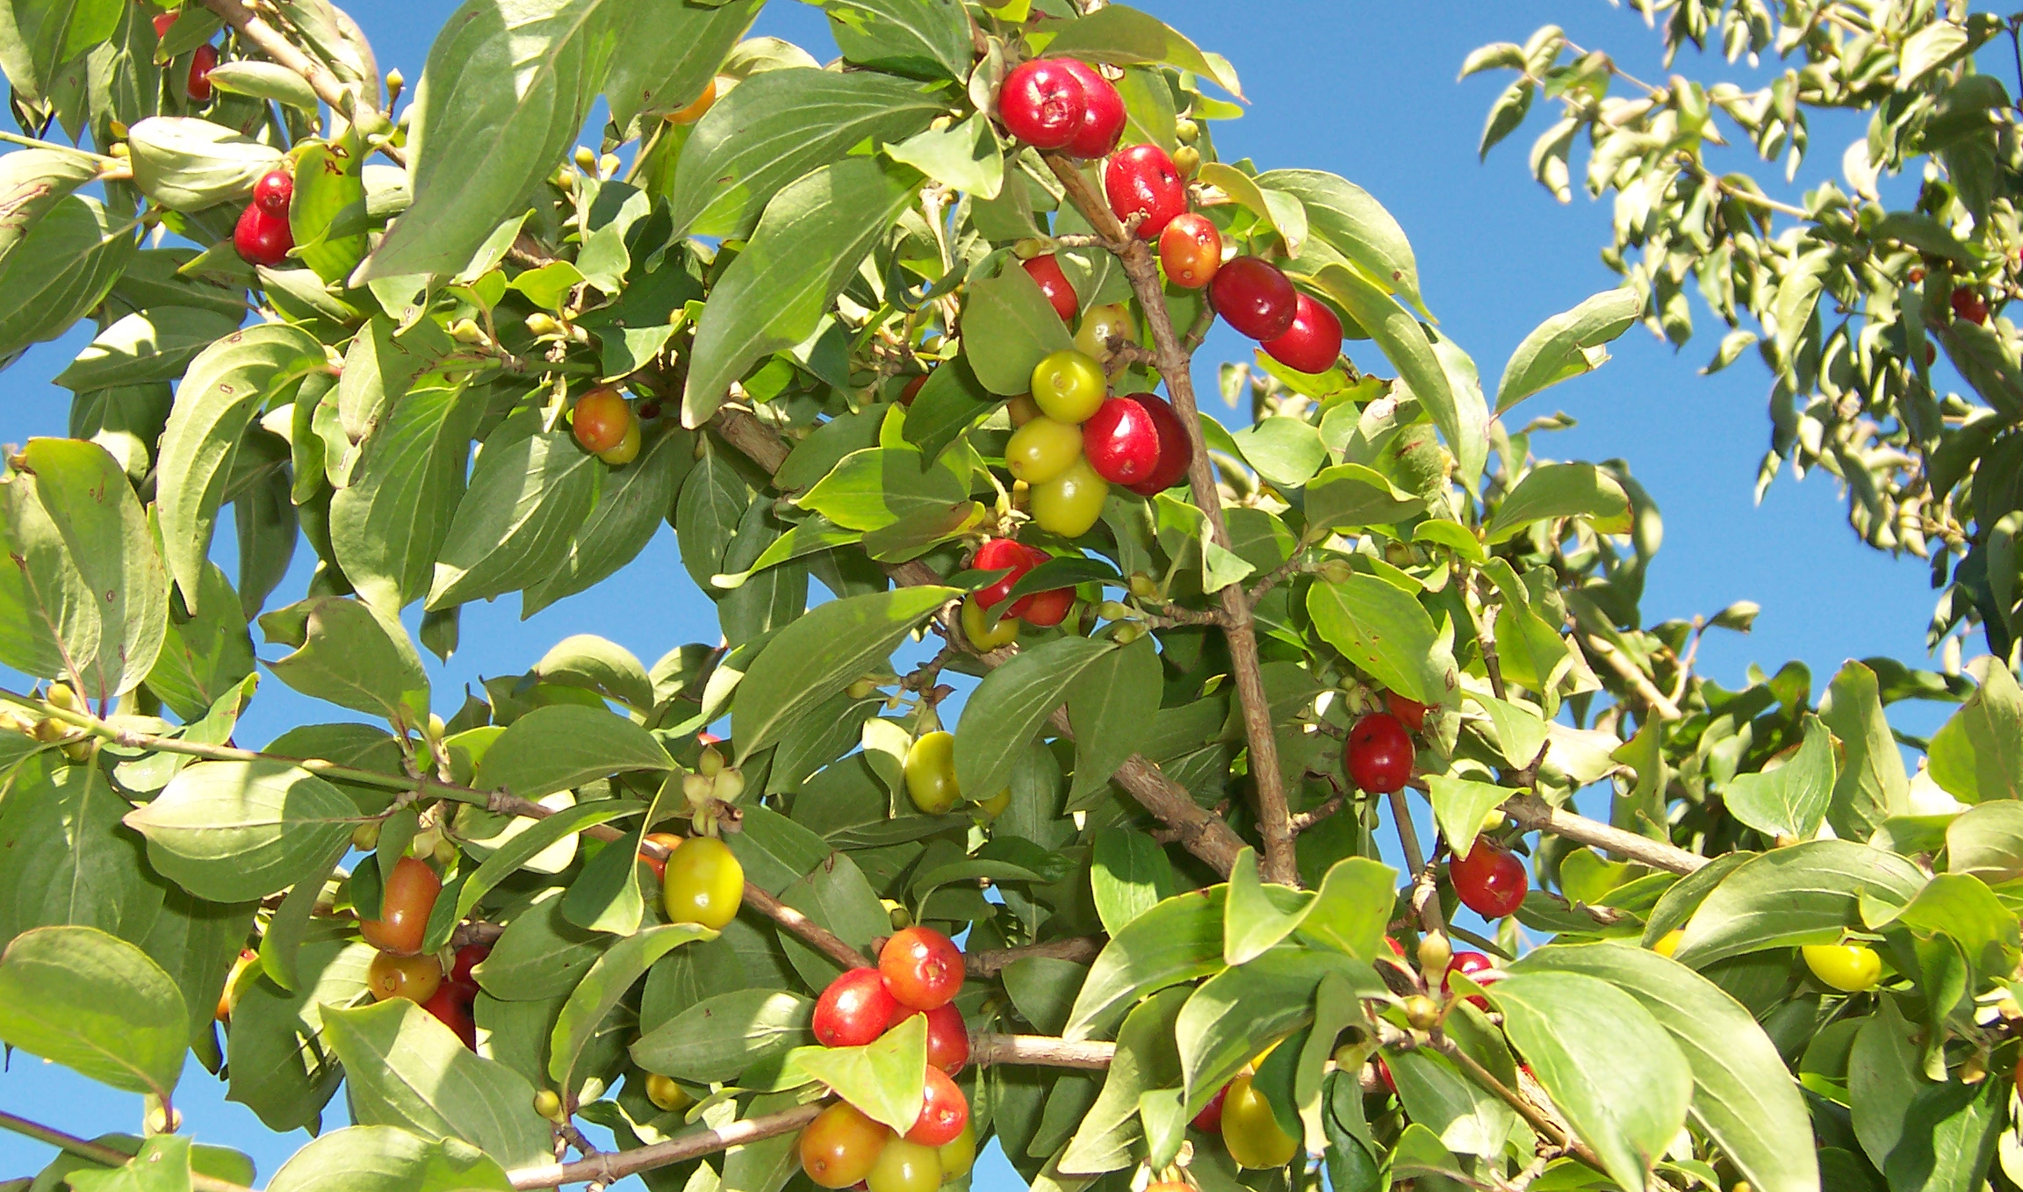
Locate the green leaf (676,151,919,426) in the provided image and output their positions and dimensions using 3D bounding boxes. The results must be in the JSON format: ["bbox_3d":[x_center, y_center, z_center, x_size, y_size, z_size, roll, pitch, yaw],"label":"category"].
[{"bbox_3d":[-0.046,-0.068,0.522,0.036,0.078,0.016,47,-13,-28],"label":"green leaf"}]

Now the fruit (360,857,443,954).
[{"bbox_3d":[-0.125,0.063,0.480,0.015,0.020,0.015,12,-9,0],"label":"fruit"}]

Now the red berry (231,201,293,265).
[{"bbox_3d":[-0.157,-0.077,0.490,0.013,0.015,0.013,6,-18,2],"label":"red berry"}]

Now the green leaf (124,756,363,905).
[{"bbox_3d":[-0.156,0.047,0.475,0.048,0.029,0.009,1,-9,-6],"label":"green leaf"}]

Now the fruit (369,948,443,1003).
[{"bbox_3d":[-0.126,0.078,0.487,0.015,0.018,0.015,5,-68,14],"label":"fruit"}]

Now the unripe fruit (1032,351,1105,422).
[{"bbox_3d":[0.011,-0.042,0.468,0.015,0.015,0.018,1,12,6],"label":"unripe fruit"}]

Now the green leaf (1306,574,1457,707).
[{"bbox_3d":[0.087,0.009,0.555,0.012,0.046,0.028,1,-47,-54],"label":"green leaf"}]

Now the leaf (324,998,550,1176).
[{"bbox_3d":[-0.103,0.092,0.420,0.056,0.014,0.032,39,-69,-6],"label":"leaf"}]

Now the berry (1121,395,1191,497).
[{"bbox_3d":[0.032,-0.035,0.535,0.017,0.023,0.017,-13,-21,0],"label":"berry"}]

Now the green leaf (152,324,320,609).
[{"bbox_3d":[-0.196,-0.032,0.590,0.034,0.073,0.020,27,-19,-32],"label":"green leaf"}]

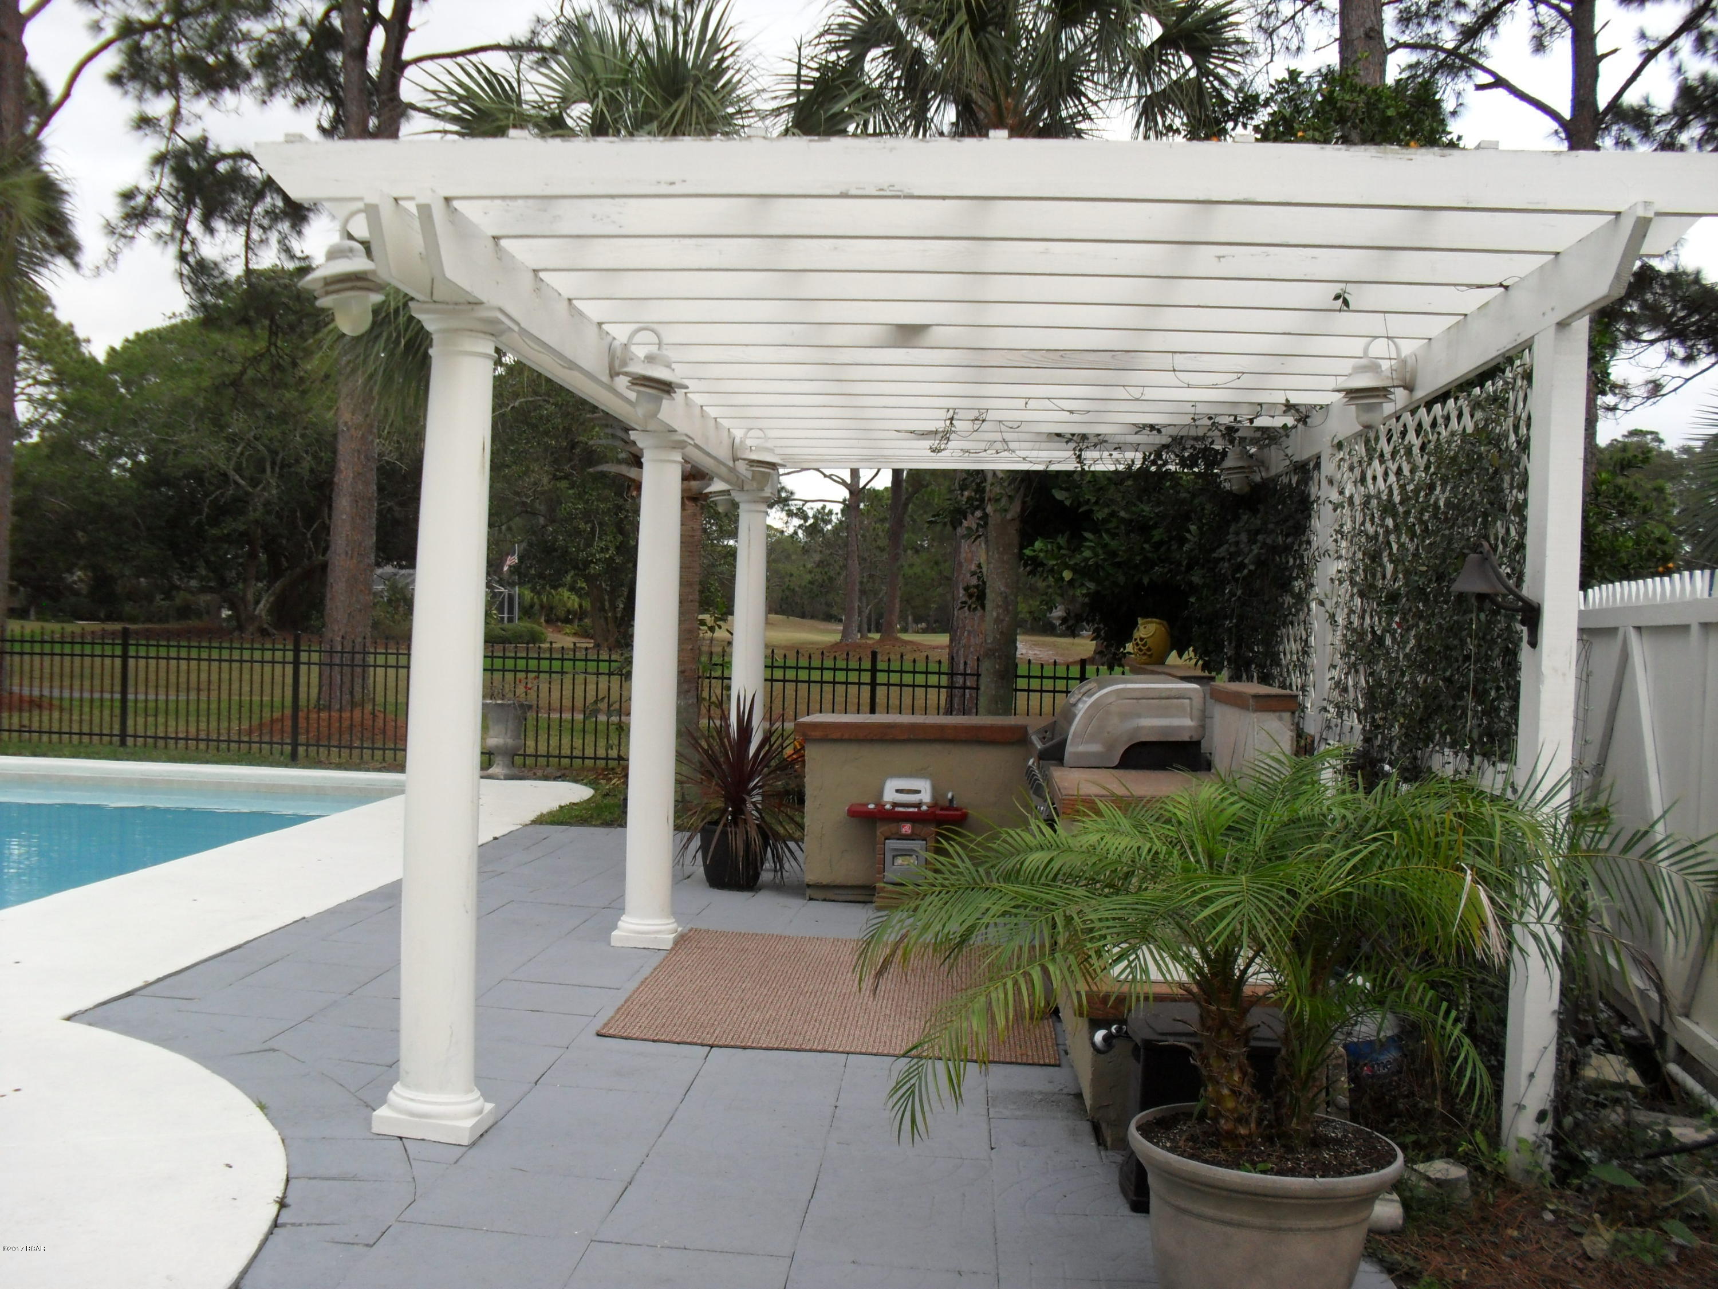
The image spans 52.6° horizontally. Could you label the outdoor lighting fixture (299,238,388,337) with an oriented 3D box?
[{"bbox_3d":[-1.307,-0.983,4.572,0.268,0.315,0.238,2,1,4],"label":"outdoor lighting fixture"}]

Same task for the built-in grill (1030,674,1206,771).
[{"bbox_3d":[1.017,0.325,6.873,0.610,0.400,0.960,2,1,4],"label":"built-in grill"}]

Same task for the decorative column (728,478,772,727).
[{"bbox_3d":[-0.678,0.162,10.606,0.271,2.255,0.271,2,1,4],"label":"decorative column"}]

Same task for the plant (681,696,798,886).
[{"bbox_3d":[-0.659,0.787,9.393,0.630,1.031,0.630,2,1,4],"label":"plant"}]

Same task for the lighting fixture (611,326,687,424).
[{"bbox_3d":[-0.748,-0.972,6.209,0.268,0.315,0.238,2,1,4],"label":"lighting fixture"}]

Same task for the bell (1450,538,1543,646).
[{"bbox_3d":[1.665,-0.135,4.571,0.217,0.287,0.152,2,1,4],"label":"bell"}]

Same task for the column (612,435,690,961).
[{"bbox_3d":[-0.898,0.185,7.627,0.271,2.255,0.271,2,1,4],"label":"column"}]

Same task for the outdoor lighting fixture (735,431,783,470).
[{"bbox_3d":[-0.538,-0.999,9.403,0.268,0.315,0.238,2,1,4],"label":"outdoor lighting fixture"}]

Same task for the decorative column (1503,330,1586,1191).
[{"bbox_3d":[1.803,0.279,4.557,0.092,2.222,0.138,2,1,4],"label":"decorative column"}]

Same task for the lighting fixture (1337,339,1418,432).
[{"bbox_3d":[1.751,-0.881,5.880,0.268,0.315,0.238,2,1,4],"label":"lighting fixture"}]

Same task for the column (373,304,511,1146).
[{"bbox_3d":[-1.132,0.206,4.804,0.271,2.255,0.271,2,1,4],"label":"column"}]

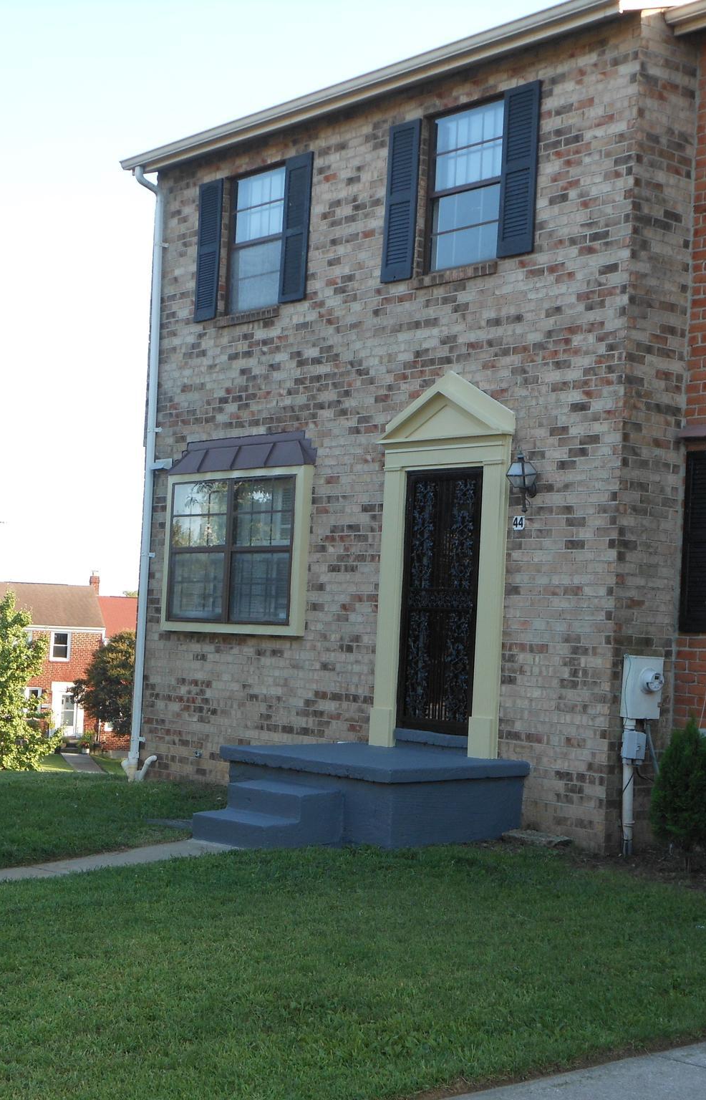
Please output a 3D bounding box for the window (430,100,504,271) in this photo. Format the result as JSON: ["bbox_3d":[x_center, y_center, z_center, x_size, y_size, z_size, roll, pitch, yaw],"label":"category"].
[{"bbox_3d":[0.916,-2.836,14.255,0.100,1.290,1.020,5,-4,-37],"label":"window"}]

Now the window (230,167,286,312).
[{"bbox_3d":[-0.844,-2.813,16.585,0.100,1.290,1.020,5,-4,-37],"label":"window"}]

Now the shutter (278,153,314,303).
[{"bbox_3d":[-0.501,-2.797,15.873,0.035,1.270,0.358,4,-3,-36],"label":"shutter"}]

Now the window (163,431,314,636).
[{"bbox_3d":[-1.048,-0.127,16.322,0.145,1.768,2.232,4,-3,-36],"label":"window"}]

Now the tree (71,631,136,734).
[{"bbox_3d":[-9.631,5.831,76.000,4.500,5.100,4.500,3,-3,0],"label":"tree"}]

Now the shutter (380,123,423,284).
[{"bbox_3d":[0.388,-2.802,14.668,0.035,1.281,0.350,4,-3,-36],"label":"shutter"}]

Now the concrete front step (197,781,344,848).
[{"bbox_3d":[-0.601,1.886,12.974,0.685,0.390,0.890,4,-3,-36],"label":"concrete front step"}]

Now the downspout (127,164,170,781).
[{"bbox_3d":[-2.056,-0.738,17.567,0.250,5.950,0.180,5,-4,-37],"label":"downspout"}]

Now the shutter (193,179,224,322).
[{"bbox_3d":[-1.352,-2.805,17.091,0.035,1.310,0.365,5,-4,-37],"label":"shutter"}]

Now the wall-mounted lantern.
[{"bbox_3d":[1.230,-0.510,13.217,0.250,0.480,0.230,5,-4,-37],"label":"wall-mounted lantern"}]

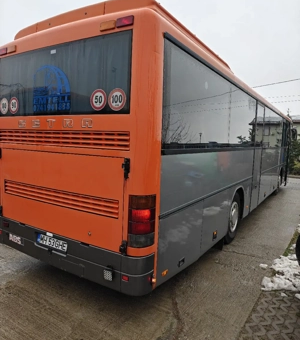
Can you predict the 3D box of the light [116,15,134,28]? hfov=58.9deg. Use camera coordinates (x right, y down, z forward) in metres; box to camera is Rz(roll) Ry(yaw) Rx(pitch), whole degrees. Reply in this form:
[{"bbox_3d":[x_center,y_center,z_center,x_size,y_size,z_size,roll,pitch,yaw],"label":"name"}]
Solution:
[{"bbox_3d":[-0.218,-1.289,2.304,0.170,0.067,0.040,6,8,32],"label":"light"}]

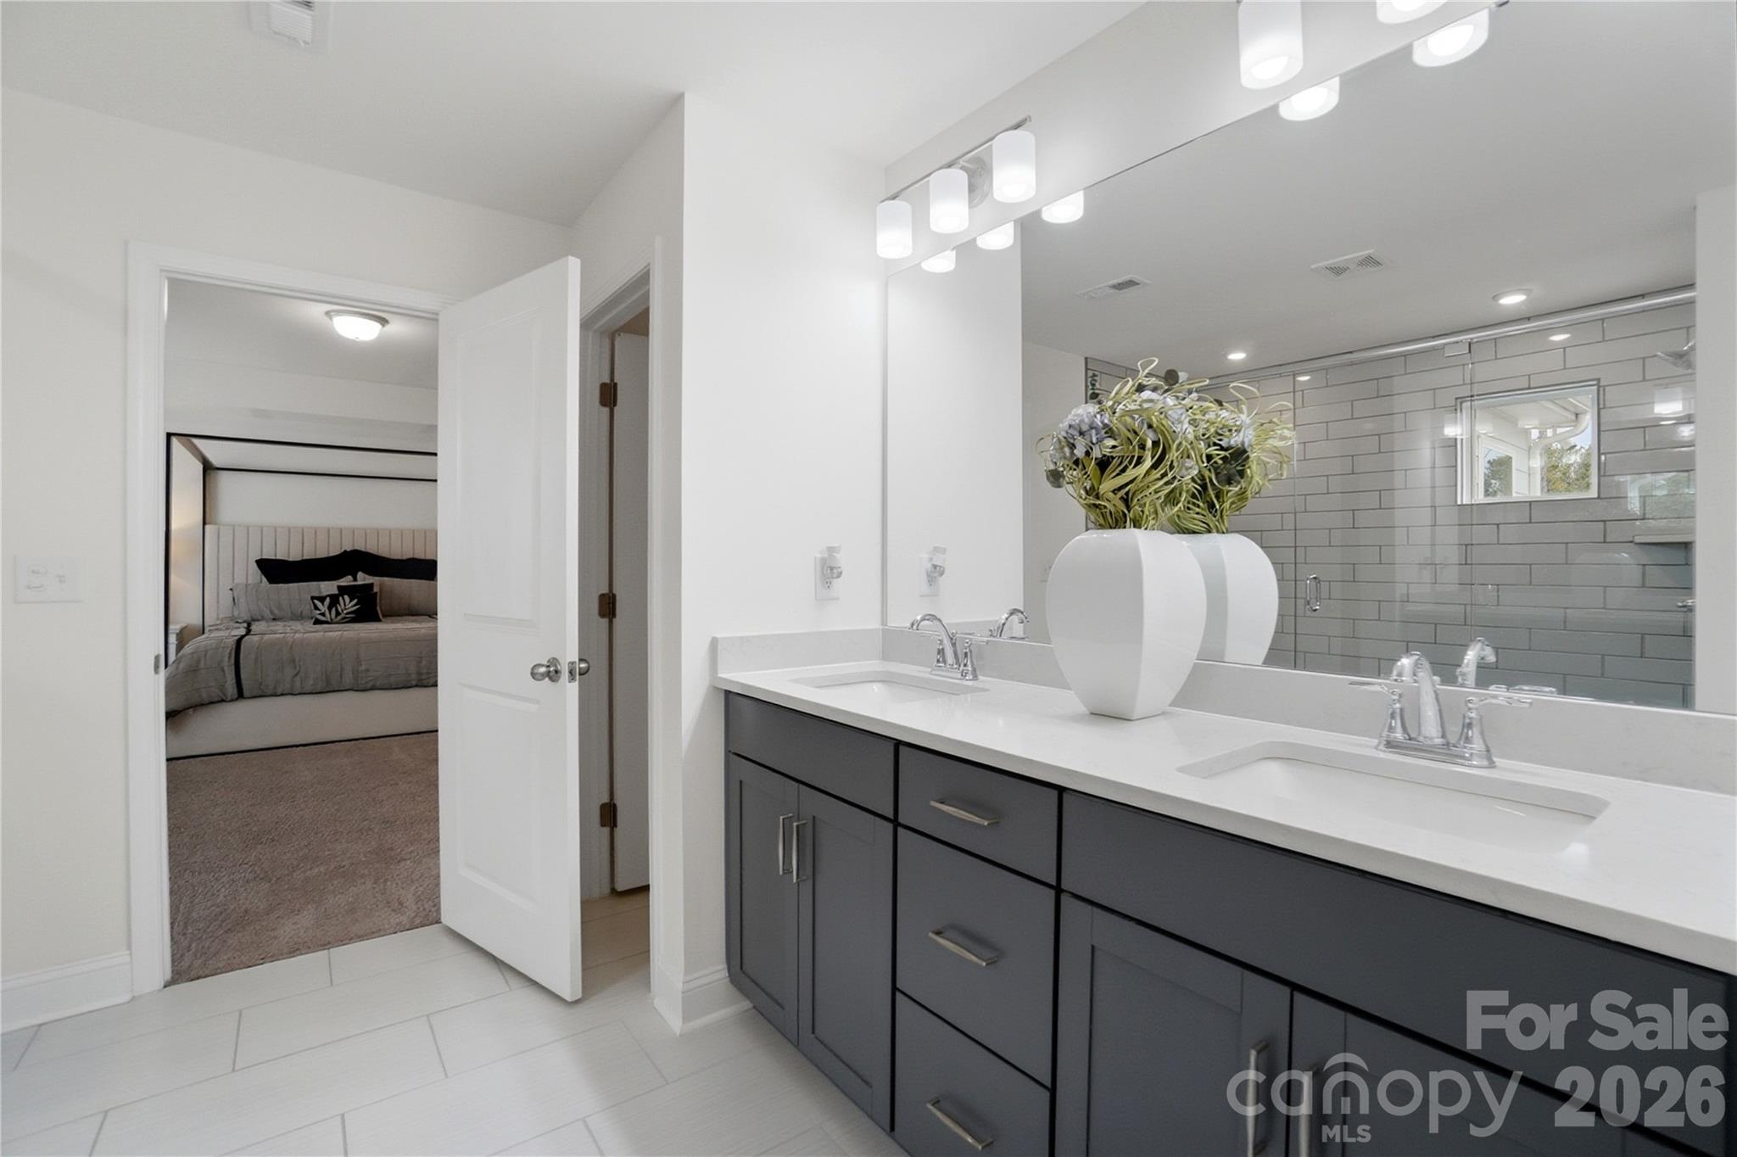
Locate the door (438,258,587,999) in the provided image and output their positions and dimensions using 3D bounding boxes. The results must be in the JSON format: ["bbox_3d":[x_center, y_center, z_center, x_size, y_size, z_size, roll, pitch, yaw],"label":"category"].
[{"bbox_3d":[-1.110,0.141,2.198,0.745,2.030,0.045,1,1,36],"label":"door"}]

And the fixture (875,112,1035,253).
[{"bbox_3d":[0.229,-1.034,1.938,0.150,0.200,0.570,-1,1,-39],"label":"fixture"}]

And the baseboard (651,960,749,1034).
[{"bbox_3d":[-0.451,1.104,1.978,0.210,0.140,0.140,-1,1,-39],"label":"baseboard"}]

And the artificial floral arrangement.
[{"bbox_3d":[0.511,-0.258,1.435,0.315,0.335,0.340,-1,1,-39],"label":"artificial floral arrangement"}]

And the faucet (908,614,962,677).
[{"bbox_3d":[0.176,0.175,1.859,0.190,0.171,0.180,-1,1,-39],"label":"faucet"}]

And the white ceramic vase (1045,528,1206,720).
[{"bbox_3d":[0.514,0.087,1.442,0.225,0.360,0.220,-1,1,-39],"label":"white ceramic vase"}]

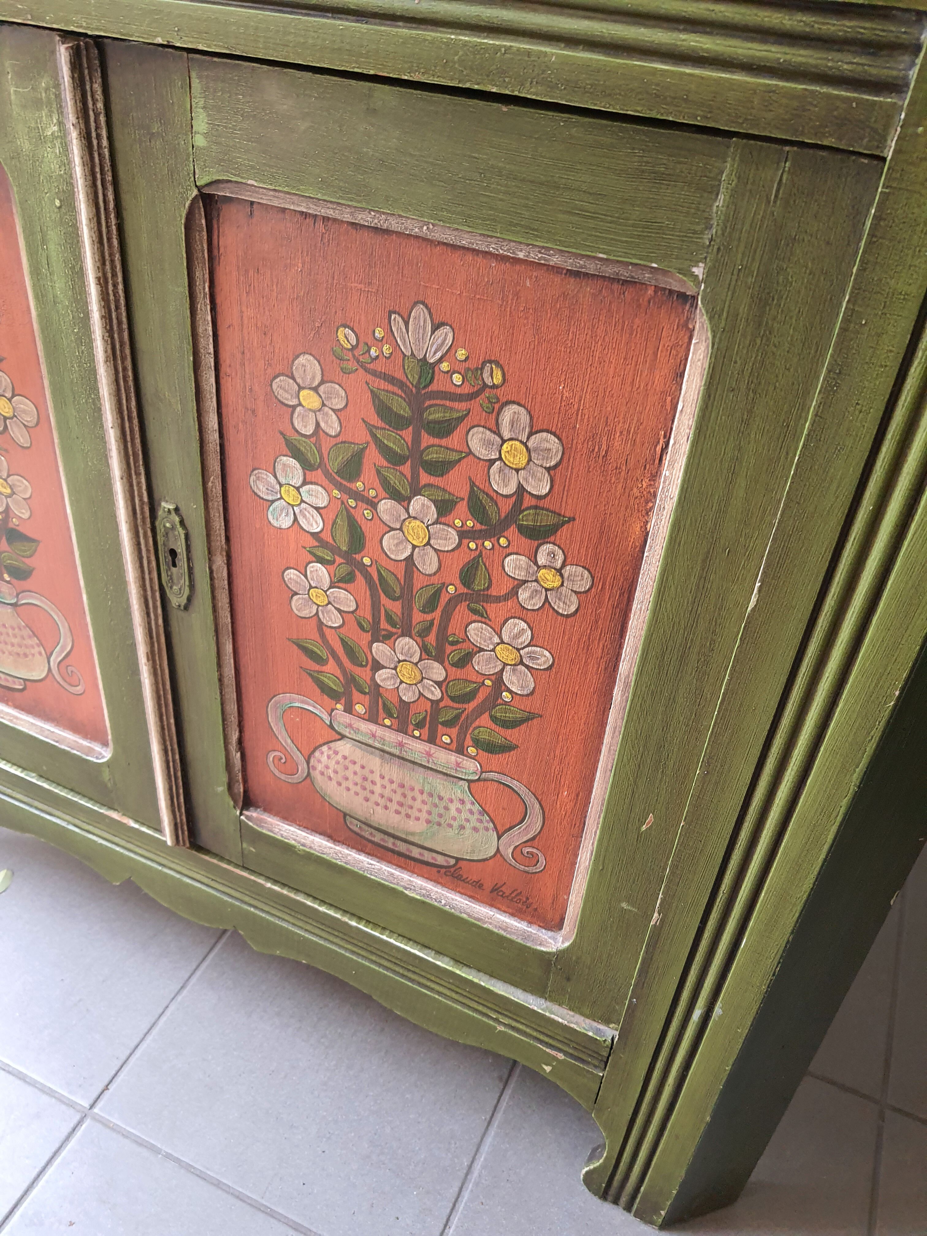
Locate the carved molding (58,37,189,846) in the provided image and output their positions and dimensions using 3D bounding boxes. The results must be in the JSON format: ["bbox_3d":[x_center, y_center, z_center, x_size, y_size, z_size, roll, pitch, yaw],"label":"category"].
[{"bbox_3d":[-0.216,-0.047,0.624,0.025,0.583,0.017,18,36,17],"label":"carved molding"}]

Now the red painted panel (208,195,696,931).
[{"bbox_3d":[-0.033,0.000,0.582,0.268,0.451,0.012,18,36,17],"label":"red painted panel"}]

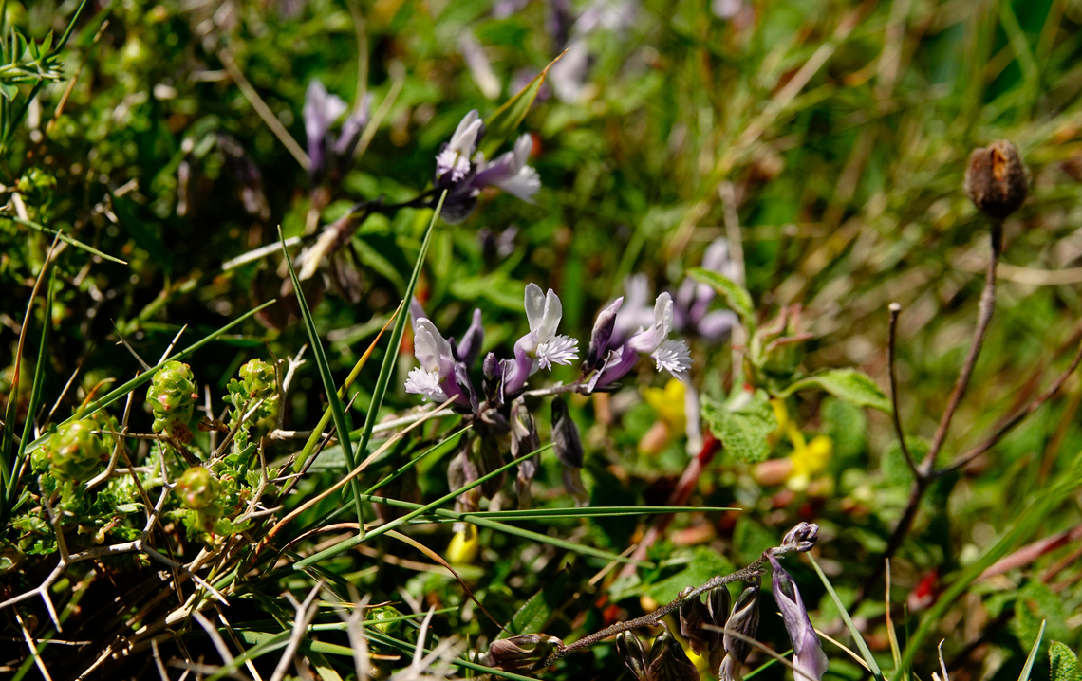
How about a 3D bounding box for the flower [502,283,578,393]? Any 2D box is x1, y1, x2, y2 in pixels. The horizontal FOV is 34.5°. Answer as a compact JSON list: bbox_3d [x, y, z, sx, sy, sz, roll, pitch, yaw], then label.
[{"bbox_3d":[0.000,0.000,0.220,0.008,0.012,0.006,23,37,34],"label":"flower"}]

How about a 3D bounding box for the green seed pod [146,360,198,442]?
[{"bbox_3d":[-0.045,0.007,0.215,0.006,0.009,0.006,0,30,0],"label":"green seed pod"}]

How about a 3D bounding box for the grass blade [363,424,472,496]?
[{"bbox_3d":[-0.017,0.016,0.240,0.018,0.002,0.002,-33,9,6],"label":"grass blade"}]

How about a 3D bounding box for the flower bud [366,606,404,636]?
[{"bbox_3d":[-0.021,0.039,0.240,0.005,0.005,0.005,0,27,0],"label":"flower bud"}]

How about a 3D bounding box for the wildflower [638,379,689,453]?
[{"bbox_3d":[0.019,0.012,0.272,0.007,0.011,0.008,0,27,0],"label":"wildflower"}]

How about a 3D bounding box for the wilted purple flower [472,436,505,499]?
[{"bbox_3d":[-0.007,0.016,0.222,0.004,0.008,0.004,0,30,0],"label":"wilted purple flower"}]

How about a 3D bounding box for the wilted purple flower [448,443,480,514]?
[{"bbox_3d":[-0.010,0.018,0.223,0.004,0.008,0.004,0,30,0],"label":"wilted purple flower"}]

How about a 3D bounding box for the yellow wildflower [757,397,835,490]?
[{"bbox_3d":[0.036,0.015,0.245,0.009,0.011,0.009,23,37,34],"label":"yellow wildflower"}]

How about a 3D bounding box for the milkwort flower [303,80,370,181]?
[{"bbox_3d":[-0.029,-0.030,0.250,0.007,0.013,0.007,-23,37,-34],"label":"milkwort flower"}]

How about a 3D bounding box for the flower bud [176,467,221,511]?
[{"bbox_3d":[-0.045,0.019,0.228,0.006,0.006,0.006,0,27,0],"label":"flower bud"}]

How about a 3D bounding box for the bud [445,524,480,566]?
[{"bbox_3d":[-0.011,0.030,0.254,0.005,0.006,0.005,0,27,0],"label":"bud"}]

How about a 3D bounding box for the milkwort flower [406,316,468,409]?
[{"bbox_3d":[-0.014,0.003,0.242,0.009,0.012,0.007,-17,32,-30],"label":"milkwort flower"}]

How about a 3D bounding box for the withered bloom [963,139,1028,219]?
[{"bbox_3d":[0.068,-0.024,0.260,0.009,0.011,0.009,0,27,0],"label":"withered bloom"}]

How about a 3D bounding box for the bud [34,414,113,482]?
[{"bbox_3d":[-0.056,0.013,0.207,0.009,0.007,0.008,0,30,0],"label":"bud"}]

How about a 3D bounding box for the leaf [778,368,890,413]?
[{"bbox_3d":[0.045,0.008,0.266,0.017,0.005,0.006,0,27,0],"label":"leaf"}]

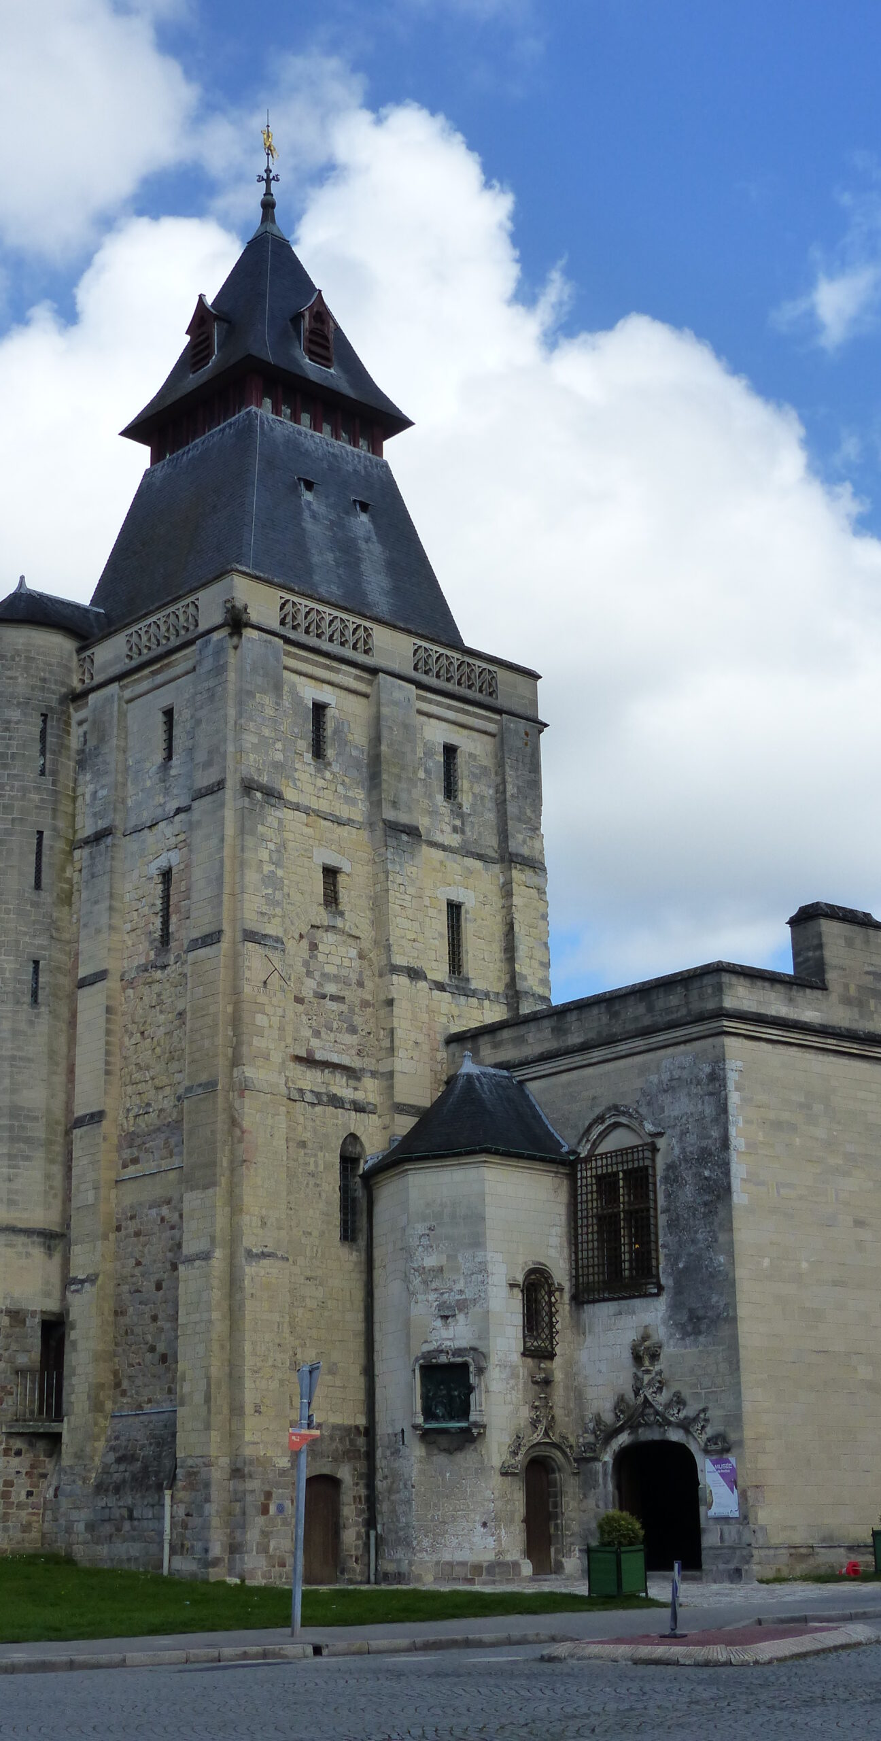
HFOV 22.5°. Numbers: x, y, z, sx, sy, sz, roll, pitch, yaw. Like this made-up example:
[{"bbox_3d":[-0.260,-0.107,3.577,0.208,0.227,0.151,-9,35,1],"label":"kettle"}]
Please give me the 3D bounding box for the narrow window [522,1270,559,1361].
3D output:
[{"bbox_3d":[1.978,8.678,43.412,0.828,1.737,0.270,14,-21,-40],"label":"narrow window"}]

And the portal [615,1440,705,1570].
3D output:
[{"bbox_3d":[4.140,11.898,41.487,0.400,2.369,2.250,12,-20,-37],"label":"portal"}]

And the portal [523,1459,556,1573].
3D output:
[{"bbox_3d":[2.025,13.259,45.488,0.780,2.347,0.300,13,-22,-38],"label":"portal"}]

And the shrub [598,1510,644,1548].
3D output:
[{"bbox_3d":[2.836,10.348,34.681,0.739,0.603,0.739,-1,-16,0],"label":"shrub"}]

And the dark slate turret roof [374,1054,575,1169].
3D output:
[{"bbox_3d":[0.258,4.778,44.142,3.150,2.450,3.950,12,-20,-37],"label":"dark slate turret roof"}]

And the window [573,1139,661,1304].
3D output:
[{"bbox_3d":[3.697,7.401,46.570,0.350,3.169,2.185,13,-22,-38],"label":"window"}]

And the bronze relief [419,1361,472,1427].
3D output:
[{"bbox_3d":[0.065,9.790,41.243,1.050,1.130,0.180,-10,-19,31],"label":"bronze relief"}]

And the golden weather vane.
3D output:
[{"bbox_3d":[-4.531,-18.752,58.254,0.580,2.794,0.420,11,-20,-35],"label":"golden weather vane"}]

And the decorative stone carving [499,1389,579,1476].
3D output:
[{"bbox_3d":[1.955,10.814,42.691,2.076,1.637,0.270,14,-21,-40],"label":"decorative stone carving"}]

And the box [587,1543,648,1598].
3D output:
[{"bbox_3d":[2.752,10.912,34.517,0.670,0.780,0.670,14,-22,-41],"label":"box"}]

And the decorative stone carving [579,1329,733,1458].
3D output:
[{"bbox_3d":[4.242,10.669,44.871,0.400,2.380,3.995,13,-22,-38],"label":"decorative stone carving"}]

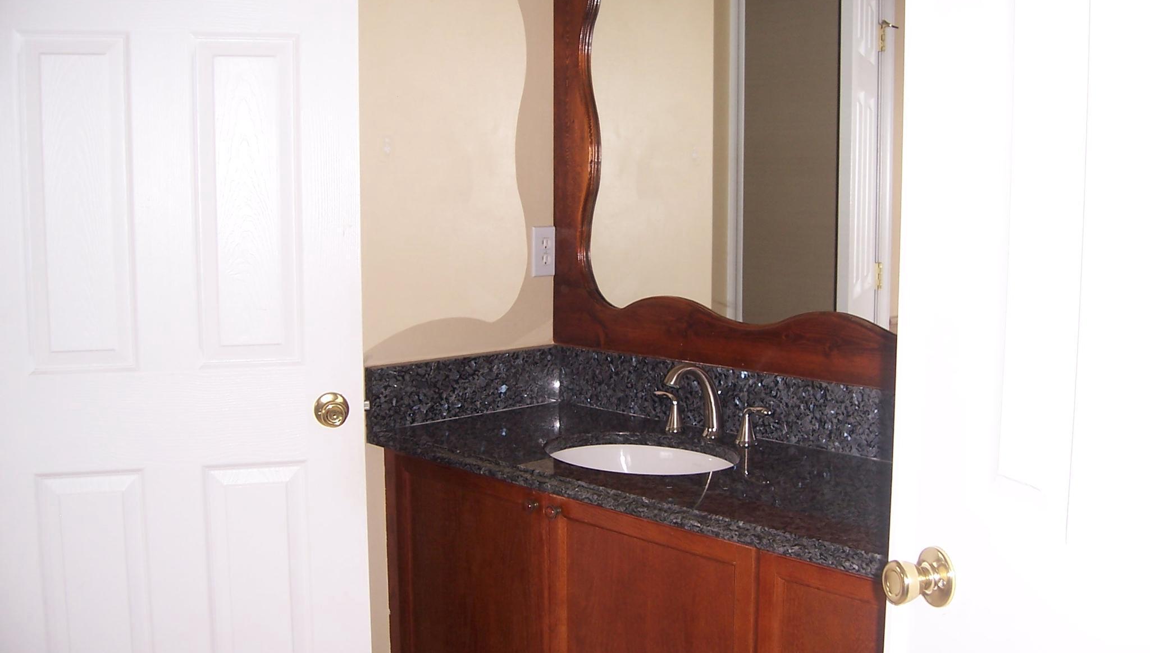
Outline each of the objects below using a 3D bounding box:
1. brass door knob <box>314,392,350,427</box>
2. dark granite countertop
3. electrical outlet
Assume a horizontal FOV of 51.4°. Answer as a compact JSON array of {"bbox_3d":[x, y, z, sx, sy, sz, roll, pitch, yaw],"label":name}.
[{"bbox_3d":[-0.441,0.159,2.182,0.065,0.065,0.060,-2,7,-16],"label":"brass door knob"},{"bbox_3d":[0.252,0.287,2.317,0.585,0.036,1.460,-6,9,-44],"label":"dark granite countertop"},{"bbox_3d":[-0.074,-0.185,2.960,0.076,0.122,0.008,-6,9,-44],"label":"electrical outlet"}]

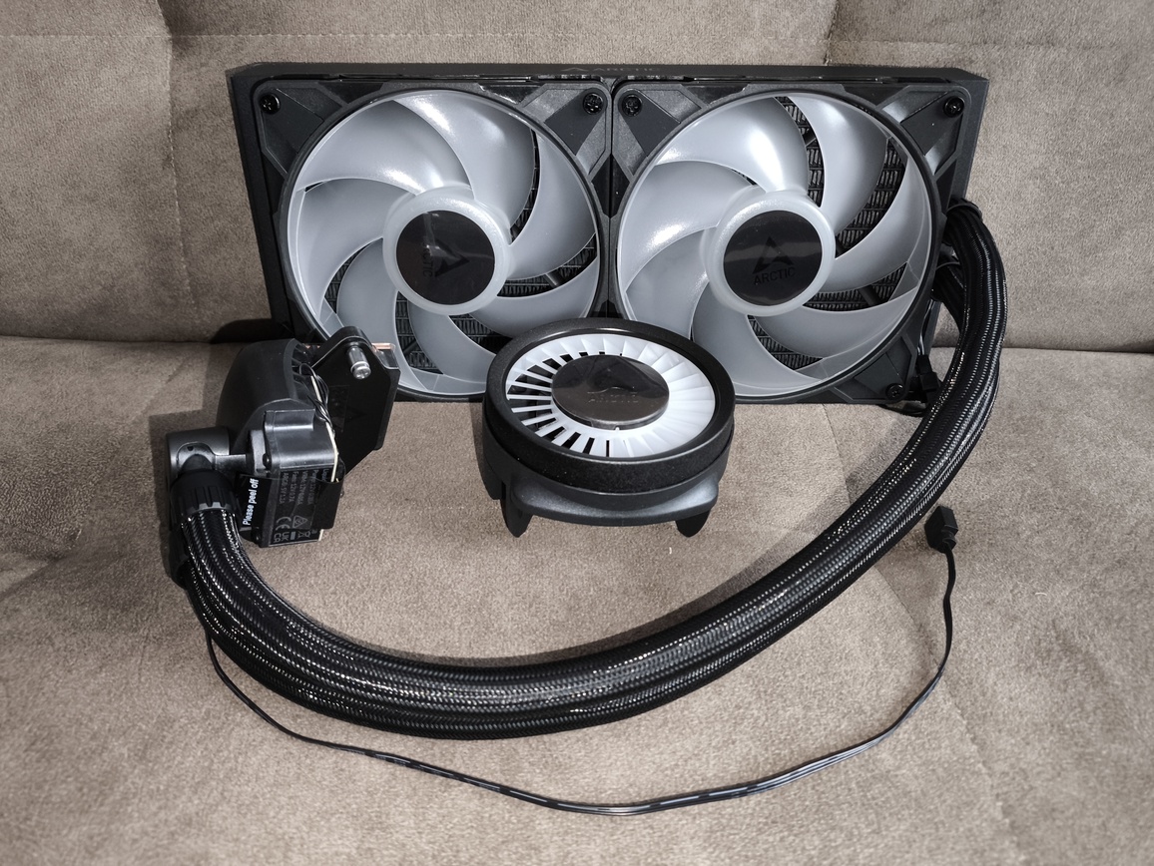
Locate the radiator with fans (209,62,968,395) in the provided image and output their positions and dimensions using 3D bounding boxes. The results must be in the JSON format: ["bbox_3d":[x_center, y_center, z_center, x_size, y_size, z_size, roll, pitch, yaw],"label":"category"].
[{"bbox_3d":[0.014,-0.089,0.383,0.315,0.139,0.064,0,30,0],"label":"radiator with fans"}]

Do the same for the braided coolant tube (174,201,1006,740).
[{"bbox_3d":[0.020,-0.007,0.314,0.315,0.087,0.232,0,40,0],"label":"braided coolant tube"}]

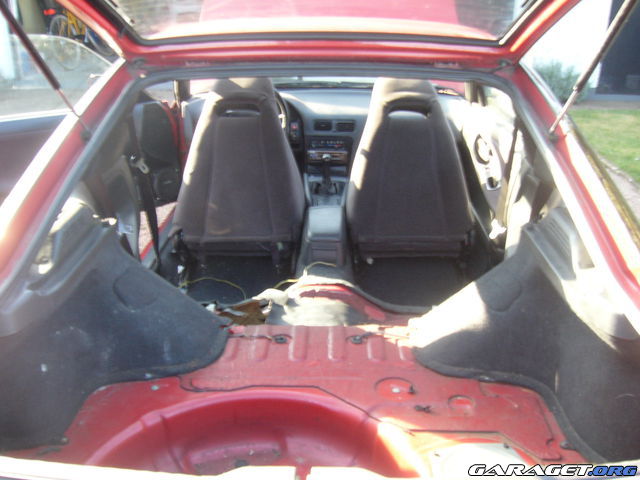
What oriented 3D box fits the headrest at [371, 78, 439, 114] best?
[{"bbox_3d":[0.317,-0.541,2.424,0.250,0.155,0.110,1,30,1],"label":"headrest"}]

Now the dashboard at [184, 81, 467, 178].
[{"bbox_3d":[0.032,-0.541,3.277,1.380,0.410,0.450,1,20,1],"label":"dashboard"}]

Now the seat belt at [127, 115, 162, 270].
[{"bbox_3d":[-0.630,-0.160,2.373,0.090,0.580,0.100,1,20,1],"label":"seat belt"}]

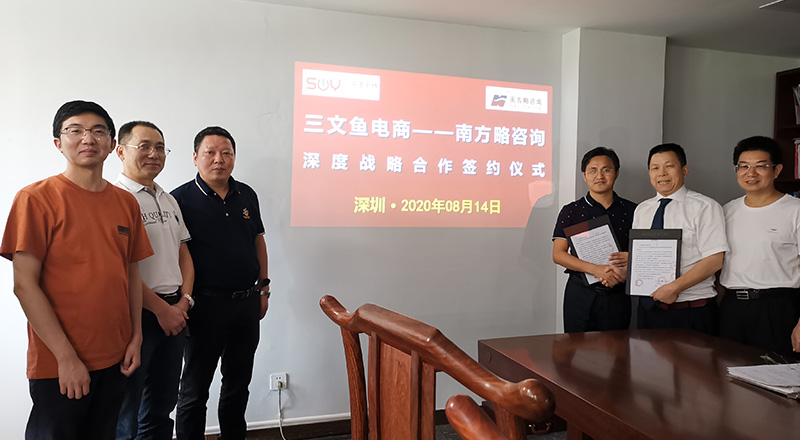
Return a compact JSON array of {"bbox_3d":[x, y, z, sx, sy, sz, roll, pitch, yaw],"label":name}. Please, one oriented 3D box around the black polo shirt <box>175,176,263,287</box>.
[{"bbox_3d":[-0.853,0.058,2.900,0.470,0.550,0.270,-1,4,-32],"label":"black polo shirt"}]

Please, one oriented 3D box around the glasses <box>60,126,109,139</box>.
[{"bbox_3d":[-1.082,-0.295,2.142,0.146,0.043,0.130,-1,4,-30],"label":"glasses"}]

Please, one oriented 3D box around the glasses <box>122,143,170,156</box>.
[{"bbox_3d":[-1.029,-0.283,2.537,0.130,0.043,0.140,3,4,38],"label":"glasses"}]

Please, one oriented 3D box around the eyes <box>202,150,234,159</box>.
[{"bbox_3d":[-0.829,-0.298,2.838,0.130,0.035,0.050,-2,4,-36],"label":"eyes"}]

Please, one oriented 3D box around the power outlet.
[{"bbox_3d":[-0.652,0.875,3.361,0.086,0.086,0.017,0,3,-19],"label":"power outlet"}]

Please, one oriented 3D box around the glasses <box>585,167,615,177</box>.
[{"bbox_3d":[1.055,-0.252,3.287,0.140,0.042,0.130,2,3,19],"label":"glasses"}]

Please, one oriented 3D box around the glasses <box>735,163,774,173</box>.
[{"bbox_3d":[1.572,-0.229,2.744,0.140,0.042,0.130,4,4,42],"label":"glasses"}]

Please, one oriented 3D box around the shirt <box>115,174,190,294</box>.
[{"bbox_3d":[-1.070,0.055,2.550,0.270,0.520,0.450,3,4,38],"label":"shirt"}]

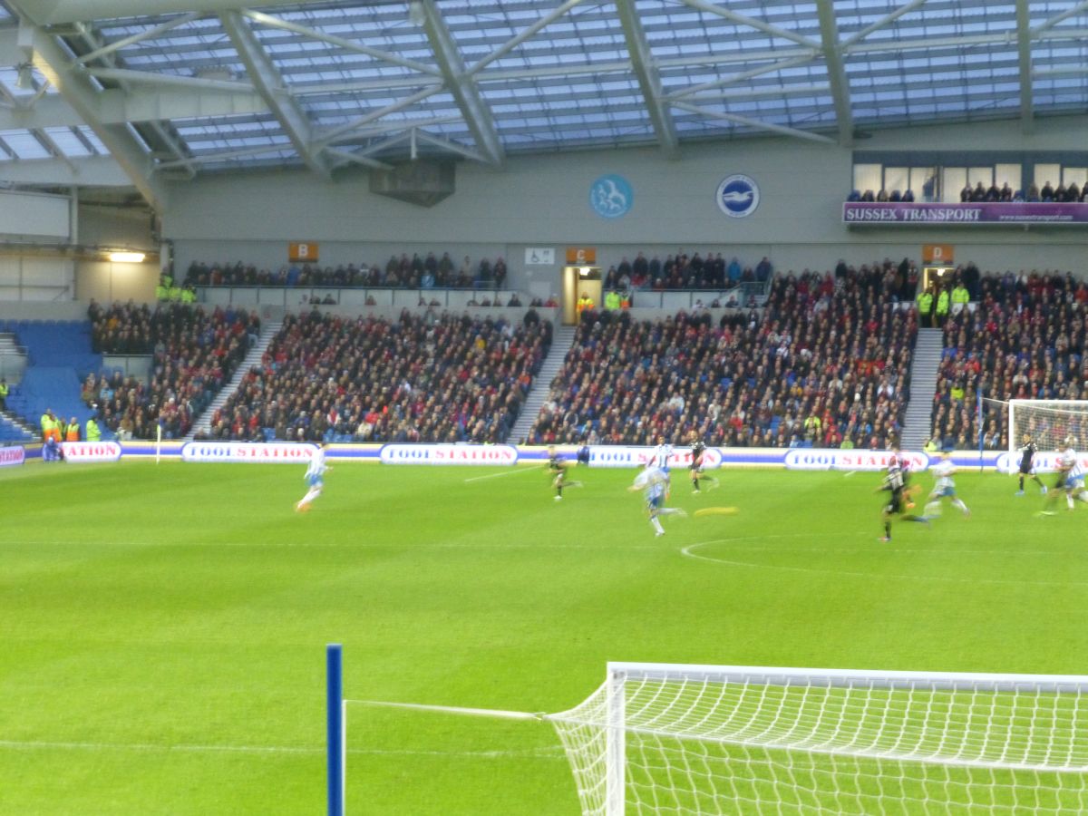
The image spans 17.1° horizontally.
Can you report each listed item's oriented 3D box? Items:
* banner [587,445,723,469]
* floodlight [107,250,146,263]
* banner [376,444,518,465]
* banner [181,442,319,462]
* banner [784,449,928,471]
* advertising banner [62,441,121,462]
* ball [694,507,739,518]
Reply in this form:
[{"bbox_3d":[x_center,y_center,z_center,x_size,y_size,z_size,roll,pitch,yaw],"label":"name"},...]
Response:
[{"bbox_3d":[3.953,1.763,131.338,5.150,0.800,0.150,1,1,9],"label":"banner"},{"bbox_3d":[-17.826,-6.445,154.319,1.500,0.480,0.350,1,1,9],"label":"floodlight"},{"bbox_3d":[-3.489,1.678,132.464,5.200,0.800,0.150,1,1,9],"label":"banner"},{"bbox_3d":[-10.822,1.632,133.573,5.200,0.800,0.150,1,1,9],"label":"banner"},{"bbox_3d":[11.238,1.878,130.237,5.200,0.800,0.150,1,1,9],"label":"banner"},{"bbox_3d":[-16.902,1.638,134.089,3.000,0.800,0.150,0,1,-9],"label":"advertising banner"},{"bbox_3d":[4.217,2.548,88.715,0.220,0.220,0.220,1,1,9],"label":"ball"}]

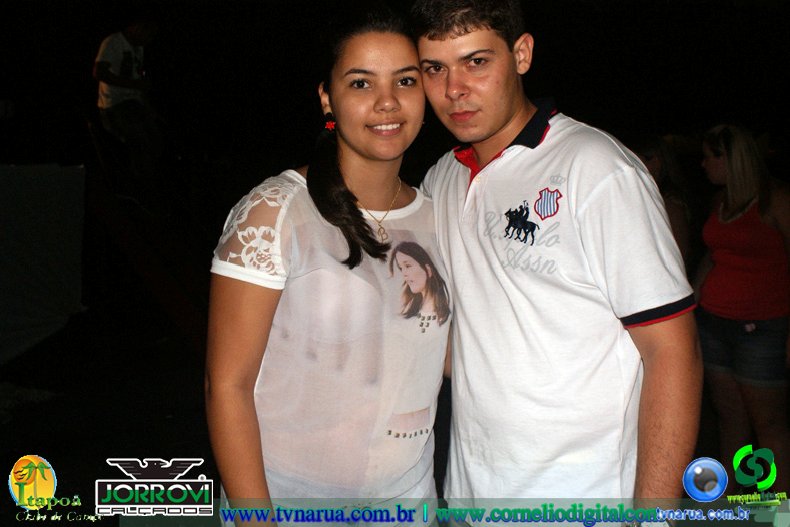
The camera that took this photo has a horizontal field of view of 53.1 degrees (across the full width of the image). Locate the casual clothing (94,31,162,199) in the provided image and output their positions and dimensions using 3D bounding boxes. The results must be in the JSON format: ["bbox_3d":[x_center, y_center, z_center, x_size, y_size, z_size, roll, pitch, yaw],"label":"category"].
[{"bbox_3d":[-2.024,-1.131,6.000,0.470,1.220,0.470,3,6,35],"label":"casual clothing"}]

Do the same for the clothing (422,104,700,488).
[{"bbox_3d":[0.225,0.095,1.290,0.500,0.700,0.310,1,6,31],"label":"clothing"}]

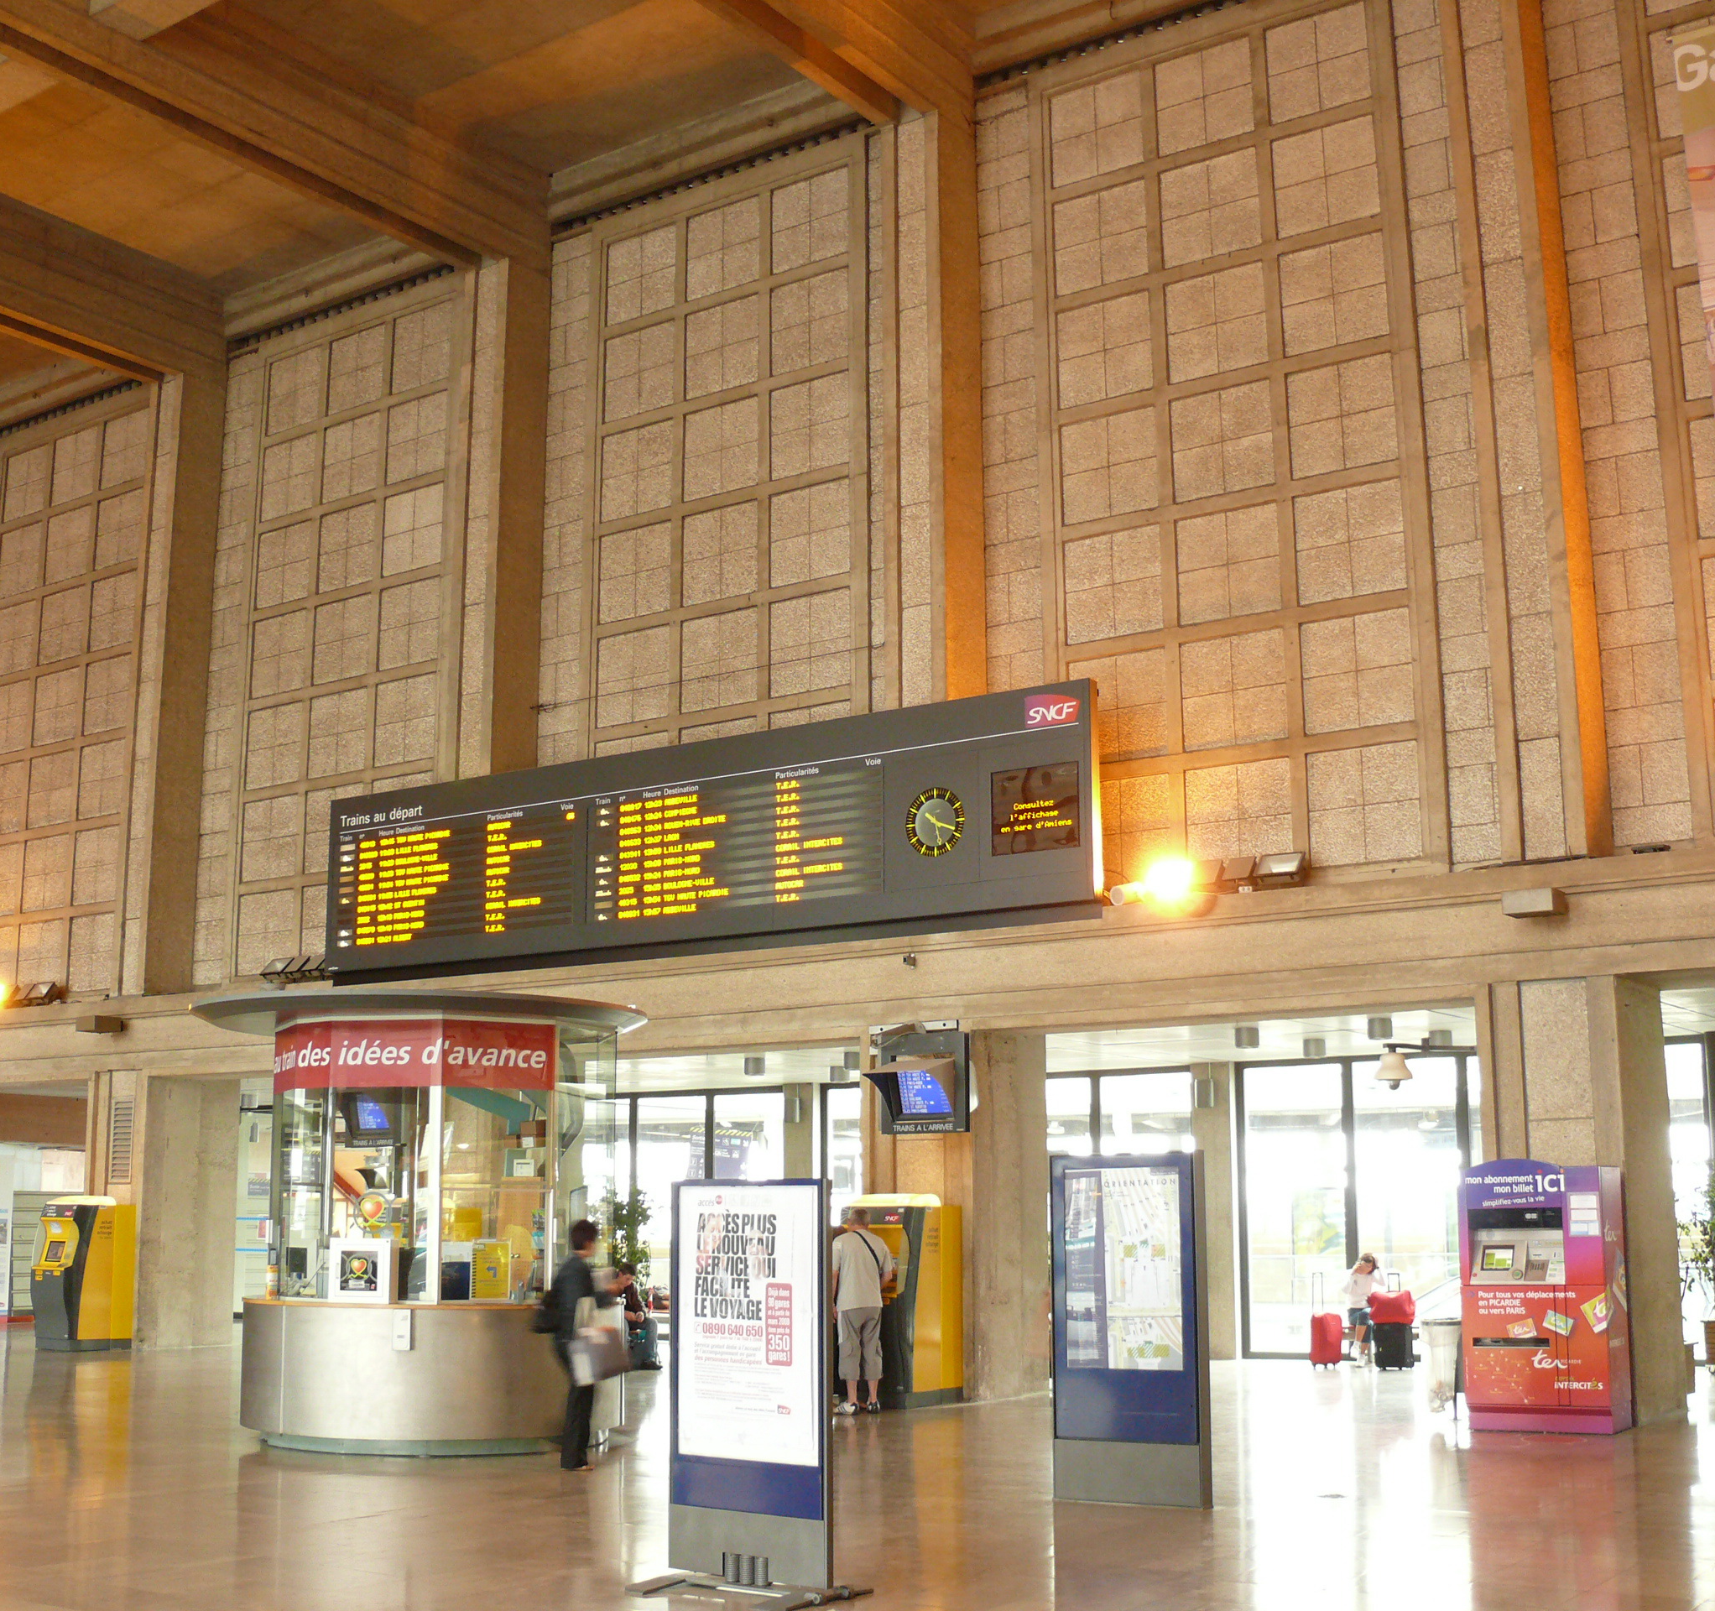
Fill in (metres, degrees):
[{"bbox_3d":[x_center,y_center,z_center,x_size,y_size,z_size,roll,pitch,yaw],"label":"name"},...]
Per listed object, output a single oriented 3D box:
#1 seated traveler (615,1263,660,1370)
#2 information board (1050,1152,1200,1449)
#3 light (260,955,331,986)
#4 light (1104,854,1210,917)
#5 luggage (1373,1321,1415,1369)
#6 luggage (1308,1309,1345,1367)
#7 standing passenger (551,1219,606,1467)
[{"bbox_3d":[-2.429,5.547,23.682,0.520,1.150,0.750,3,-11,-17],"label":"seated traveler"},{"bbox_3d":[1.545,2.834,12.328,0.910,1.700,0.150,-7,-13,31],"label":"information board"},{"bbox_3d":[-6.546,1.934,25.298,1.150,0.340,0.340,-8,-13,34],"label":"light"},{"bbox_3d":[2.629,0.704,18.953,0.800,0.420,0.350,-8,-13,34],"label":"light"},{"bbox_3d":[5.571,5.595,22.566,0.400,0.510,0.250,-8,-13,34],"label":"luggage"},{"bbox_3d":[5.096,5.798,23.722,0.380,0.600,0.270,1,-11,-9],"label":"luggage"},{"bbox_3d":[-1.809,3.524,14.222,0.450,1.620,0.450,6,-12,-29],"label":"standing passenger"}]

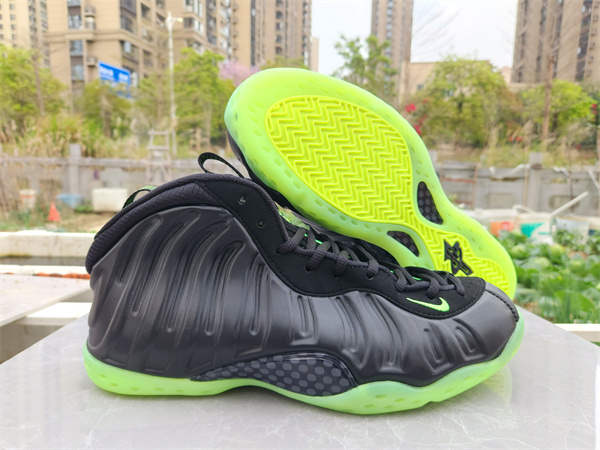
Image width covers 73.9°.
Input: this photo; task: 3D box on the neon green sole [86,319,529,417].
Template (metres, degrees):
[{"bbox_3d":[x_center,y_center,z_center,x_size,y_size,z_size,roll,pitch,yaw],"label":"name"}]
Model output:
[{"bbox_3d":[0.002,0.087,0.286,0.305,0.047,0.111,0,5,1],"label":"neon green sole"}]

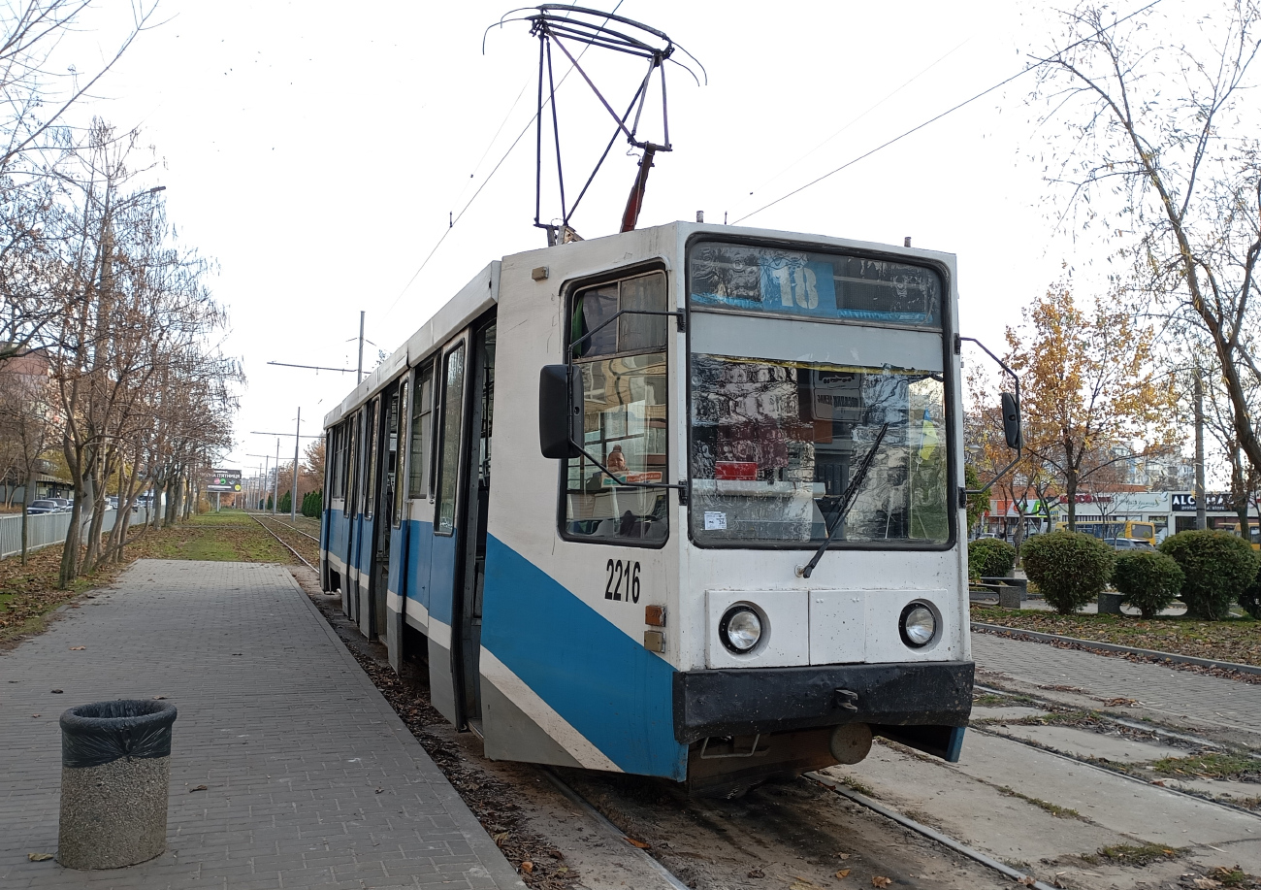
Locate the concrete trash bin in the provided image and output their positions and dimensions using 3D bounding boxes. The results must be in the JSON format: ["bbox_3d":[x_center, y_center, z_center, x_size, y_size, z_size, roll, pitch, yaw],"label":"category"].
[{"bbox_3d":[-2.183,1.427,4.341,0.443,0.593,0.443,4,-4,-21],"label":"concrete trash bin"}]

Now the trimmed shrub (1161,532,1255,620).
[{"bbox_3d":[10.595,2.409,18.734,1.765,1.599,1.765,4,-4,-21],"label":"trimmed shrub"}]

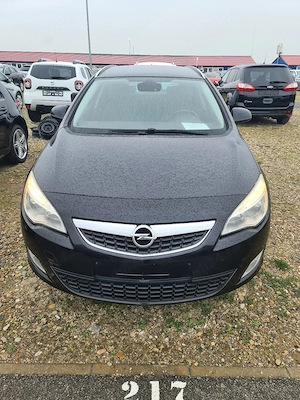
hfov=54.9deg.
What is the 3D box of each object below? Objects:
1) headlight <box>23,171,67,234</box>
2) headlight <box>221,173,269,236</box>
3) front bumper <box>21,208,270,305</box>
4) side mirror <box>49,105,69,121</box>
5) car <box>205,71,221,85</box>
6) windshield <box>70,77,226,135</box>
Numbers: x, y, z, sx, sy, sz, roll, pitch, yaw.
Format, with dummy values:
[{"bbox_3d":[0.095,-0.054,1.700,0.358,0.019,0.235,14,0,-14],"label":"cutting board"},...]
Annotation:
[{"bbox_3d":[-0.668,0.001,1.823,0.390,0.240,0.470,1,24,1],"label":"headlight"},{"bbox_3d":[0.612,0.021,1.806,0.390,0.240,0.470,1,24,1],"label":"headlight"},{"bbox_3d":[-0.032,0.298,1.822,1.740,0.500,0.540,1,24,1],"label":"front bumper"},{"bbox_3d":[-0.885,-0.860,2.857,0.210,0.150,0.130,1,24,1],"label":"side mirror"},{"bbox_3d":[5.666,-10.655,25.880,1.750,1.460,4.200,5,24,10],"label":"car"},{"bbox_3d":[-0.001,-0.900,2.720,1.420,0.150,1.040,1,49,1],"label":"windshield"}]

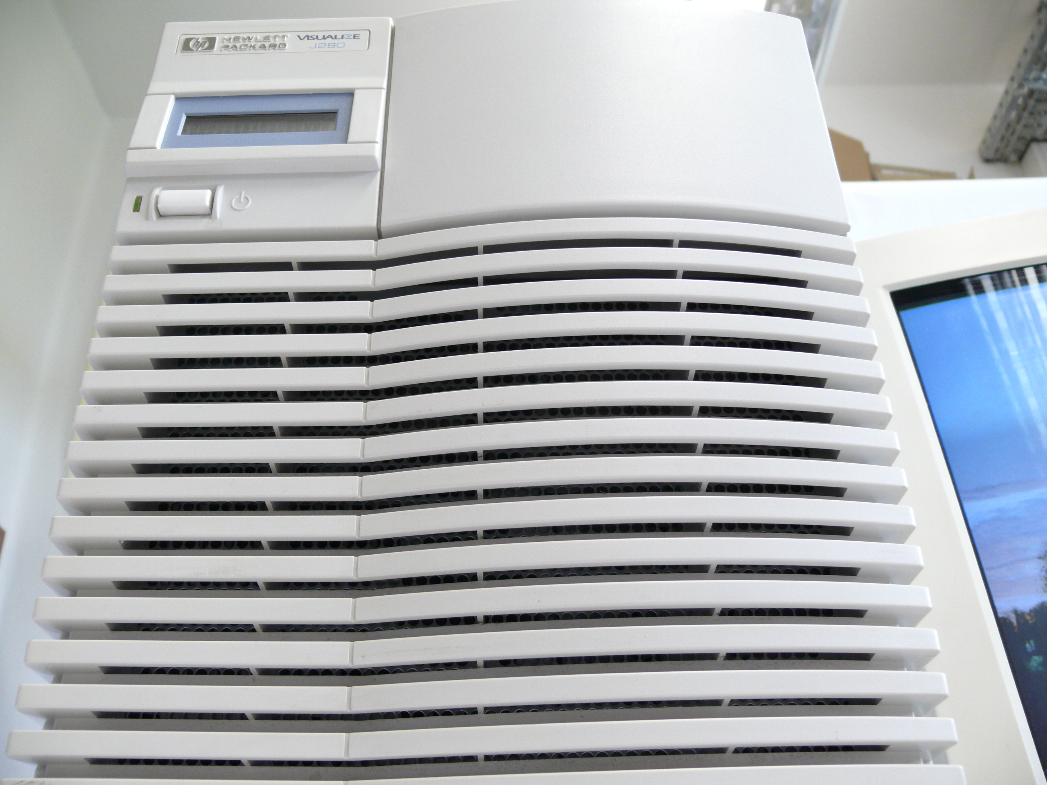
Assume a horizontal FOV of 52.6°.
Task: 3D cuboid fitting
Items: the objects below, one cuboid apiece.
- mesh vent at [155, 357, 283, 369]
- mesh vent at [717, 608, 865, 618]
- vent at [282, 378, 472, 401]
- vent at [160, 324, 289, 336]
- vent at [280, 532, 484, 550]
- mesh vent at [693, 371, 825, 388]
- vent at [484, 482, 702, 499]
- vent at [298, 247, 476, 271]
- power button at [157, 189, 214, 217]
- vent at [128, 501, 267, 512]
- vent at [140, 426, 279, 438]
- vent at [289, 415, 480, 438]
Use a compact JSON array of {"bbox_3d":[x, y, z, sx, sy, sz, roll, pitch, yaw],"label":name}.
[{"bbox_3d":[-0.105,-0.010,0.359,0.045,0.005,0.006,-1,-30,-1],"label":"mesh vent"},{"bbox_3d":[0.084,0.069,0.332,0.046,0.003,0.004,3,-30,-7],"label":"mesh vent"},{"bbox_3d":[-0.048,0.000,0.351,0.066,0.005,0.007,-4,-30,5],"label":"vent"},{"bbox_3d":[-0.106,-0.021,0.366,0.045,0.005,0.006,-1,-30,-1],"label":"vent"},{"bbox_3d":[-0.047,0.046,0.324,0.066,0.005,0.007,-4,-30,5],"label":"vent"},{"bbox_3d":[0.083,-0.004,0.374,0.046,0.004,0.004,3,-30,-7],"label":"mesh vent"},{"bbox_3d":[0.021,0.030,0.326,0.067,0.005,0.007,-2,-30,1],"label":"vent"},{"bbox_3d":[-0.049,-0.047,0.377,0.066,0.005,0.007,-4,-30,5],"label":"vent"},{"bbox_3d":[-0.133,-0.075,0.417,0.021,0.011,0.005,-1,-30,-1],"label":"power button"},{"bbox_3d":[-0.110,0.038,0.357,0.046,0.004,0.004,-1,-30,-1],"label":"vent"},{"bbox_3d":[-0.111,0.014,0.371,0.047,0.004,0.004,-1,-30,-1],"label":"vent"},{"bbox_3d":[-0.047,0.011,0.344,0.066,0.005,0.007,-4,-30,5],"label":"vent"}]

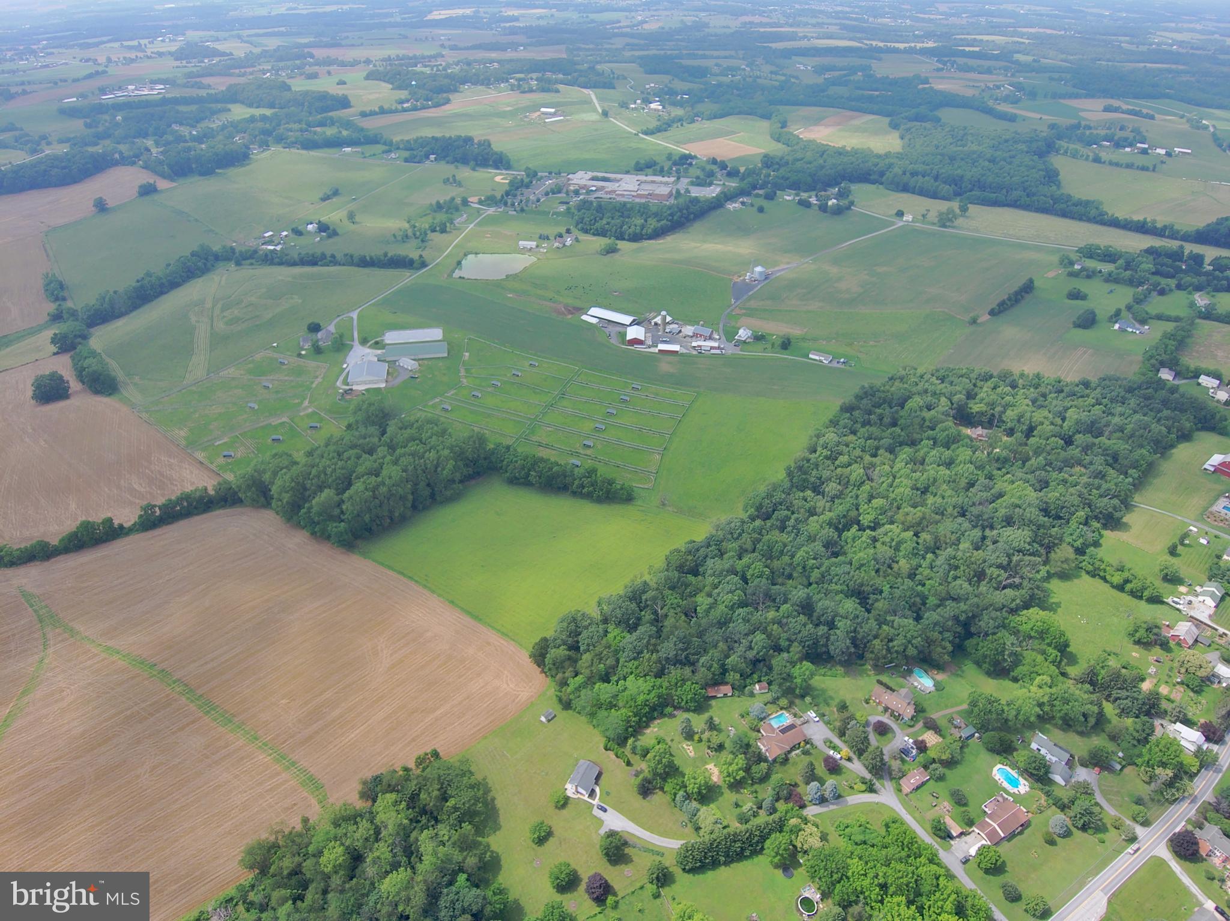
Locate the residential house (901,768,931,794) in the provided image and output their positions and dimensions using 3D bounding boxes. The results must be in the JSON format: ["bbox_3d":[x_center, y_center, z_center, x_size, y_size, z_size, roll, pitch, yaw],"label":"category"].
[{"bbox_3d":[129.220,138.260,322.370,13.200,4.500,6.200,-19,38,-25],"label":"residential house"}]

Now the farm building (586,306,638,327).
[{"bbox_3d":[-1.530,-137.160,710.980,48.000,6.200,16.730,21,40,28],"label":"farm building"}]

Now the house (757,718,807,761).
[{"bbox_3d":[73.110,122.410,329.900,20.680,5.800,13.790,-18,38,-24],"label":"house"}]

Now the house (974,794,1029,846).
[{"bbox_3d":[154.290,144.430,297.690,22.710,5.200,8.940,-19,38,-25],"label":"house"}]

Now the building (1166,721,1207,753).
[{"bbox_3d":[252.340,122.320,327.870,8.760,7.200,11.480,-25,42,-32],"label":"building"}]

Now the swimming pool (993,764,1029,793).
[{"bbox_3d":[167.580,134.830,315.520,9.310,0.900,13.170,-19,38,-25],"label":"swimming pool"}]

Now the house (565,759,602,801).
[{"bbox_3d":[-12.760,133.580,313.760,9.450,6.000,12.630,14,37,20],"label":"house"}]

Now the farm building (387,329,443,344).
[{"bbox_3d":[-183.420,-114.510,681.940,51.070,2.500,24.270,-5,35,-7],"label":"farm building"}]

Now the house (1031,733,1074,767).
[{"bbox_3d":[189.540,125.650,324.010,7.640,6.400,13.540,-25,41,-31],"label":"house"}]

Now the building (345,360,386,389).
[{"bbox_3d":[-202.850,-71.110,613.890,30.010,7.500,30.850,-5,35,-7],"label":"building"}]

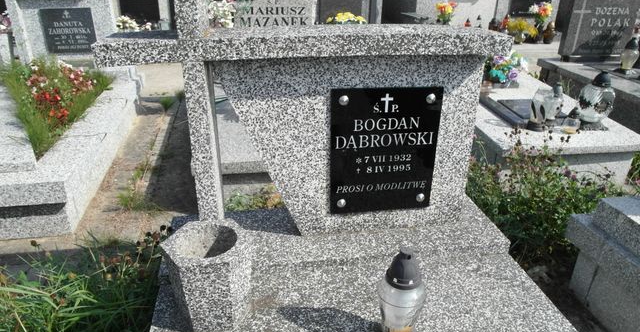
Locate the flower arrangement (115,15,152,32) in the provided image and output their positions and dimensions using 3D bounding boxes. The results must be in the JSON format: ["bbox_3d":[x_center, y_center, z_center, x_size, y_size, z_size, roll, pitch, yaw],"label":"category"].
[{"bbox_3d":[-2.984,-2.296,7.139,0.530,0.256,0.240,-1,26,-4],"label":"flower arrangement"}]

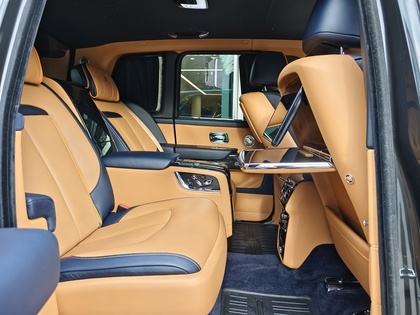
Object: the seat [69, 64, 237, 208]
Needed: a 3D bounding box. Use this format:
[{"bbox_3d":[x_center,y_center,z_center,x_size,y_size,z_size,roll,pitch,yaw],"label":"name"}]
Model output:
[{"bbox_3d":[-0.306,-0.069,1.721,0.955,0.970,0.550,1,8,7],"label":"seat"}]

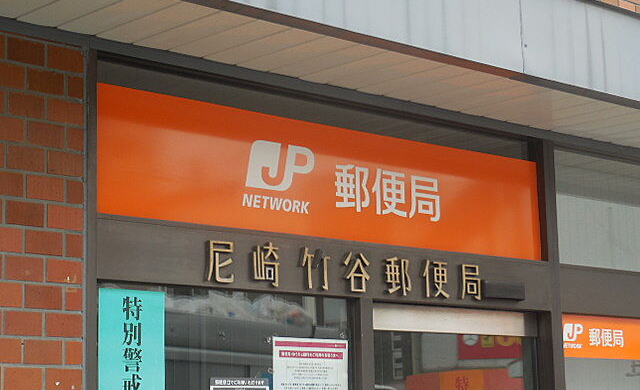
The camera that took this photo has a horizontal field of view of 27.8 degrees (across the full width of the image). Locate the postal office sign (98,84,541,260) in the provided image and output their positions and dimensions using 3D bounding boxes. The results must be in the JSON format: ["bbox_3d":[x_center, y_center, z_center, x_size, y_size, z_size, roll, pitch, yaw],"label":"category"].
[{"bbox_3d":[0.076,-0.032,4.165,1.879,0.366,0.050,8,-15,-40],"label":"postal office sign"}]

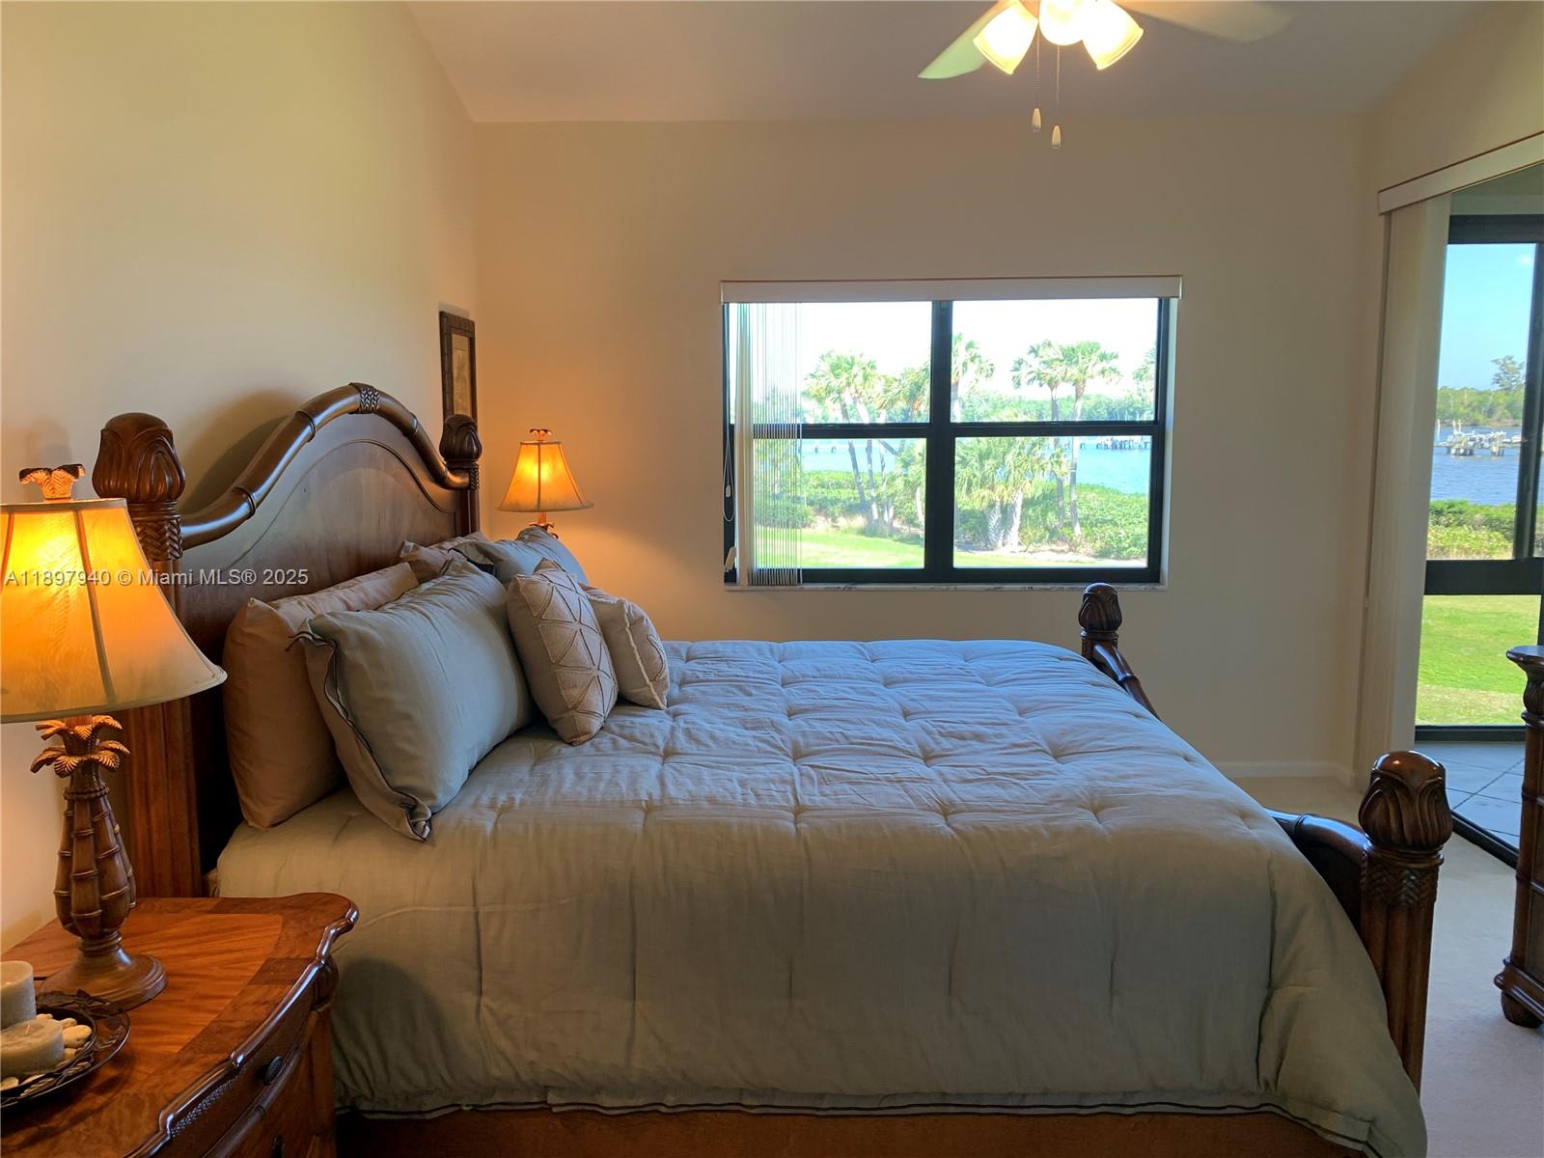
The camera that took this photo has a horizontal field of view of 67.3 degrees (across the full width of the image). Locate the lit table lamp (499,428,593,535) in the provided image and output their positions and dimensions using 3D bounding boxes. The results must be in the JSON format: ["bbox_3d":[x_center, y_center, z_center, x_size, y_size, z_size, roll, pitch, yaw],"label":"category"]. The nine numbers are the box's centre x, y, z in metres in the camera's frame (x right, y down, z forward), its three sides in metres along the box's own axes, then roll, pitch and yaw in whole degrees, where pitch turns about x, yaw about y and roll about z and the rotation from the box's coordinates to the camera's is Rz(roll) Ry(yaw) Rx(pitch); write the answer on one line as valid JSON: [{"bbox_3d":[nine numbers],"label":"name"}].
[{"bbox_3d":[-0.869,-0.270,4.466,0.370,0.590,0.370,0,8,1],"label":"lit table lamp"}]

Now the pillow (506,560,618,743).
[{"bbox_3d":[-0.544,0.175,2.980,0.150,0.430,0.420,-25,7,4],"label":"pillow"}]

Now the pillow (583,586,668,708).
[{"bbox_3d":[-0.421,0.176,3.291,0.140,0.320,0.430,-22,15,-17],"label":"pillow"}]

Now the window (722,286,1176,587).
[{"bbox_3d":[0.736,-0.601,4.886,1.900,1.272,0.130,0,8,1],"label":"window"}]

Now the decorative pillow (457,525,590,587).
[{"bbox_3d":[-0.723,0.075,3.553,0.210,0.500,0.900,-27,7,4],"label":"decorative pillow"}]

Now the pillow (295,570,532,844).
[{"bbox_3d":[-0.748,0.215,2.634,0.210,0.500,0.920,-27,7,4],"label":"pillow"}]

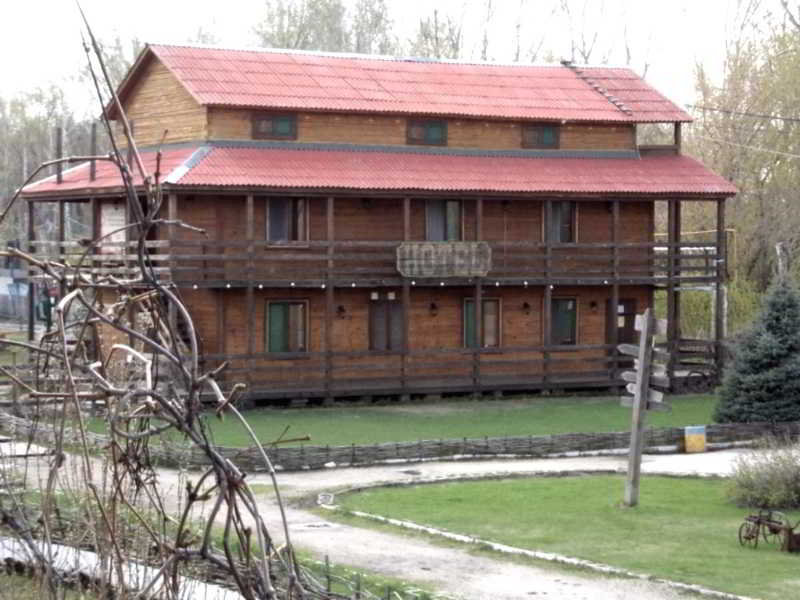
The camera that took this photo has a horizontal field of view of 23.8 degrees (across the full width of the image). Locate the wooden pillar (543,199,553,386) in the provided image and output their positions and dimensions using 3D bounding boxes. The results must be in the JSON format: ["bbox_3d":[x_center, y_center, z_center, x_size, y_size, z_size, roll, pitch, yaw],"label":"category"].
[{"bbox_3d":[4.166,-0.180,53.527,0.140,5.368,0.140,-1,2,-28],"label":"wooden pillar"}]

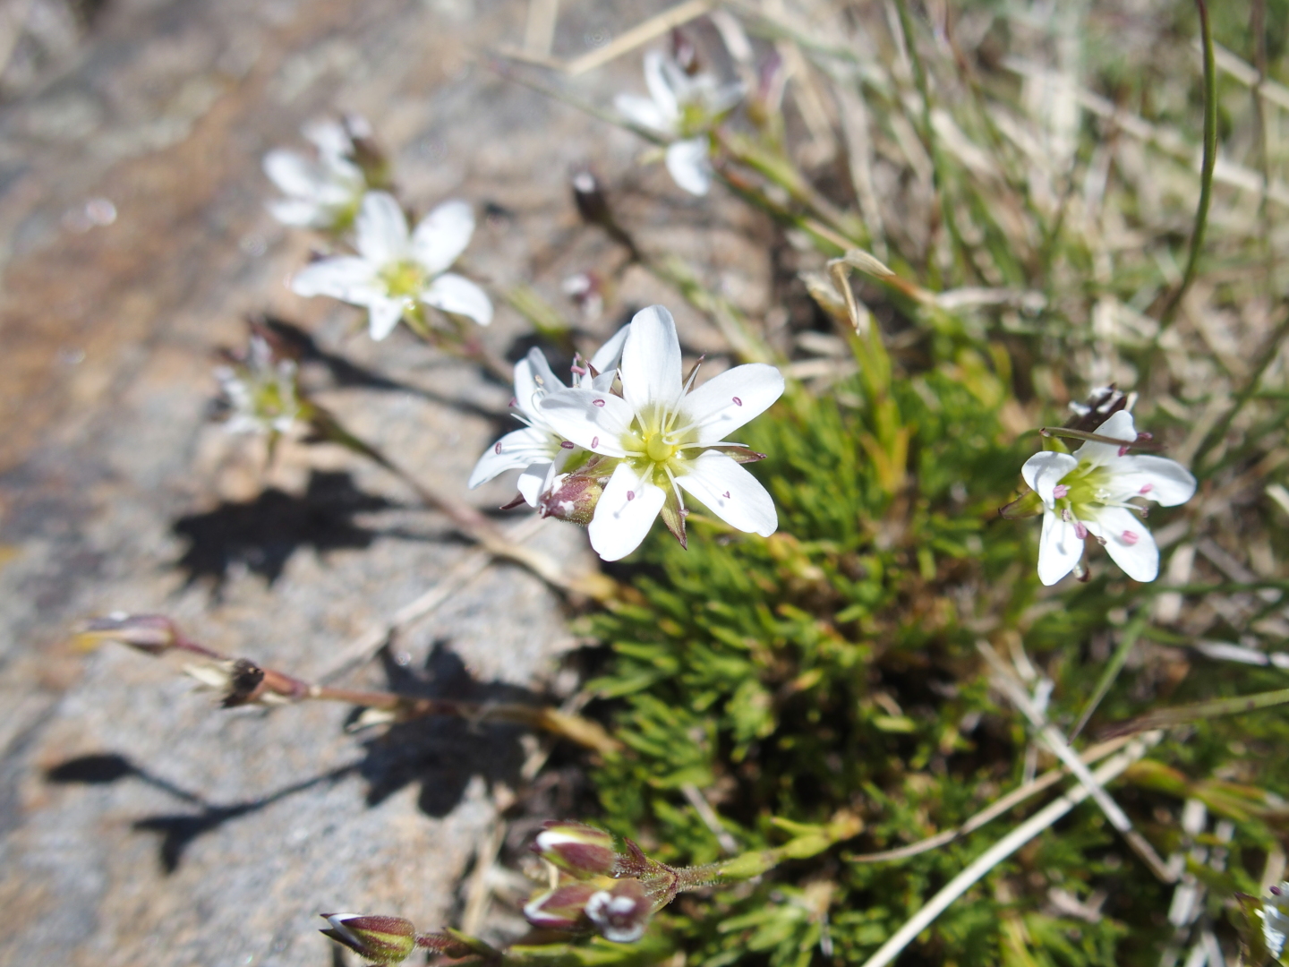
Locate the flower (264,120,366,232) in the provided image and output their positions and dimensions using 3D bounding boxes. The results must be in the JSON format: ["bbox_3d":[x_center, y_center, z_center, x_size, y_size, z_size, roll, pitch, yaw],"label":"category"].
[{"bbox_3d":[-0.036,-0.034,0.173,0.013,0.010,0.013,-30,50,16],"label":"flower"}]

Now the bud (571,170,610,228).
[{"bbox_3d":[-0.006,-0.031,0.168,0.004,0.007,0.004,-27,27,0],"label":"bud"}]

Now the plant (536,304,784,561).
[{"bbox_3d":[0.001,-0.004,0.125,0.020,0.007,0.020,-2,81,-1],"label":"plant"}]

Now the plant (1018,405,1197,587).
[{"bbox_3d":[0.041,0.001,0.137,0.015,0.009,0.015,5,90,5],"label":"plant"}]

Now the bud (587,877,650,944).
[{"bbox_3d":[-0.002,0.031,0.113,0.004,0.004,0.006,0,15,18],"label":"bud"}]

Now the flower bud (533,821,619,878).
[{"bbox_3d":[-0.005,0.028,0.120,0.007,0.004,0.004,15,90,-15],"label":"flower bud"}]

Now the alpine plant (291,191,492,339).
[{"bbox_3d":[-0.025,-0.022,0.156,0.020,0.008,0.017,-10,64,-8],"label":"alpine plant"}]

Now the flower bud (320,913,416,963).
[{"bbox_3d":[-0.021,0.034,0.118,0.007,0.004,0.004,15,90,-15],"label":"flower bud"}]

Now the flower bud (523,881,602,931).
[{"bbox_3d":[-0.006,0.032,0.119,0.007,0.004,0.004,-6,90,-18],"label":"flower bud"}]

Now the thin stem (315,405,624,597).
[{"bbox_3d":[-0.019,0.002,0.165,0.038,0.004,0.004,32,90,-9],"label":"thin stem"}]

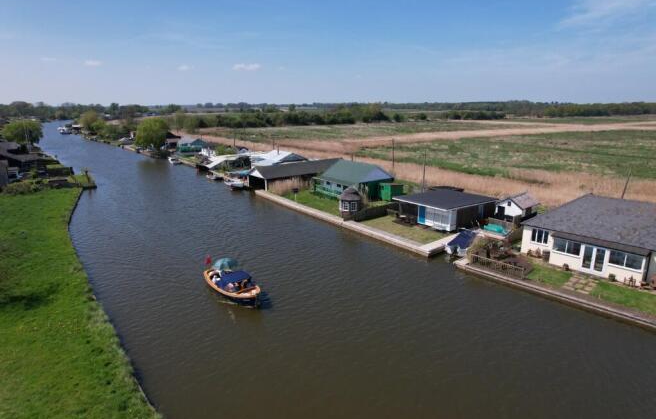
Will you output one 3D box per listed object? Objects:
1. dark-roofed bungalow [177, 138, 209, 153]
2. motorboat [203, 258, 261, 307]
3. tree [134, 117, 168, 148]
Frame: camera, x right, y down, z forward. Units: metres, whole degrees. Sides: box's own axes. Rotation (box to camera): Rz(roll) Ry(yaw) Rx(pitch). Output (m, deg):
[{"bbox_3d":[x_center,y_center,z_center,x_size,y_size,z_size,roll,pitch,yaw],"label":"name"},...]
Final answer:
[{"bbox_3d":[-36.700,-17.540,108.691,5.400,4.100,8.300,-13,19,-41],"label":"dark-roofed bungalow"},{"bbox_3d":[-6.950,5.071,28.708,2.200,1.900,6.100,-14,20,-43],"label":"motorboat"},{"bbox_3d":[-48.900,-20.688,110.660,9.200,9.200,9.200,-12,19,-38],"label":"tree"}]

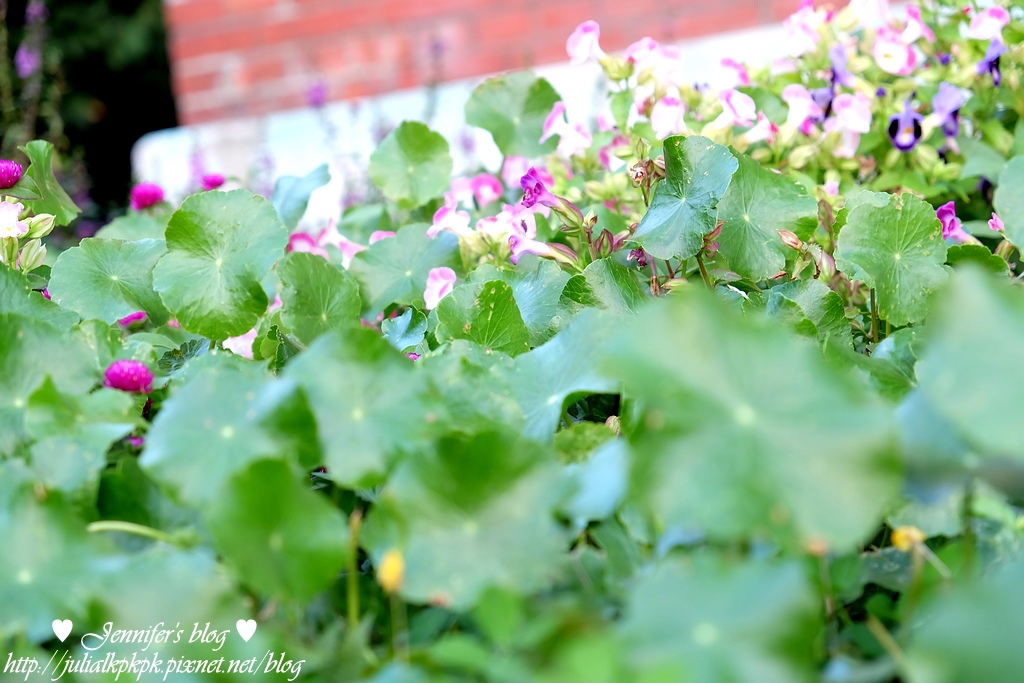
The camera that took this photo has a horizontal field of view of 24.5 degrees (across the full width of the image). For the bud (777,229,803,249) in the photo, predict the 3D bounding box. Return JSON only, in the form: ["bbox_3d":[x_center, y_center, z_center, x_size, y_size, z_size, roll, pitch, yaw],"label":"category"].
[{"bbox_3d":[0.162,-0.059,1.370,0.018,0.007,0.007,38,0,-9],"label":"bud"}]

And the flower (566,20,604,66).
[{"bbox_3d":[0.052,-0.215,1.700,0.024,0.031,0.025,9,18,44],"label":"flower"}]

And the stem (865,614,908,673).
[{"bbox_3d":[0.174,0.141,1.100,0.005,0.036,0.006,-35,-9,0],"label":"stem"}]

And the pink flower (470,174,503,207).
[{"bbox_3d":[-0.017,-0.103,1.610,0.022,0.023,0.022,-7,10,0],"label":"pink flower"}]

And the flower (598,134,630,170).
[{"bbox_3d":[0.070,-0.128,1.600,0.022,0.025,0.022,-3,11,21],"label":"flower"}]

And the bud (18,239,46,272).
[{"bbox_3d":[-0.296,-0.053,1.460,0.014,0.019,0.014,24,9,0],"label":"bud"}]

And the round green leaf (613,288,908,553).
[{"bbox_3d":[0.081,0.027,0.800,0.095,0.090,0.025,-5,-27,-3],"label":"round green leaf"}]

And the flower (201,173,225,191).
[{"bbox_3d":[-0.247,-0.132,1.950,0.020,0.017,0.020,-4,13,0],"label":"flower"}]

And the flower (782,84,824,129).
[{"bbox_3d":[0.205,-0.165,1.660,0.028,0.028,0.027,-18,-1,43],"label":"flower"}]

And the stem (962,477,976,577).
[{"bbox_3d":[0.159,0.065,0.820,0.004,0.036,0.004,-4,13,0],"label":"stem"}]

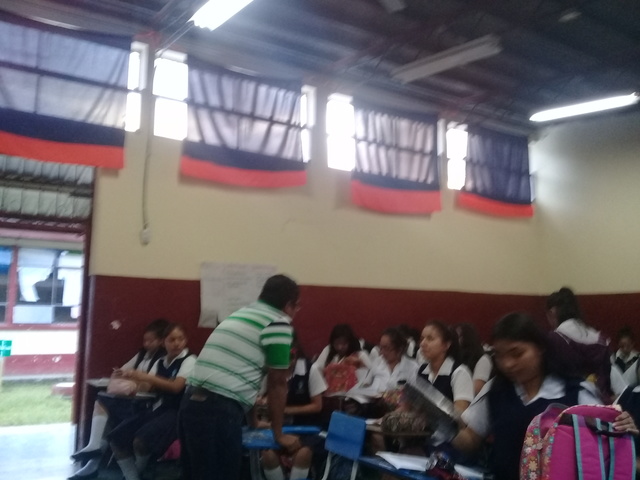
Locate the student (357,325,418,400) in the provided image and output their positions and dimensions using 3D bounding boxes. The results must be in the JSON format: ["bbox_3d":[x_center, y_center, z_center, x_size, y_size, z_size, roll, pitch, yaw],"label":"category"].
[{"bbox_3d":[0.407,1.141,3.978,0.480,1.130,0.700,-6,-10,42],"label":"student"}]

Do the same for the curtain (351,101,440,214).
[{"bbox_3d":[0.977,-0.988,7.088,1.412,1.344,0.100,6,-9,-32],"label":"curtain"}]

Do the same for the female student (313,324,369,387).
[{"bbox_3d":[0.130,1.162,4.151,0.480,1.130,0.700,-3,-8,22],"label":"female student"}]

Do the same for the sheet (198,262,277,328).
[{"bbox_3d":[-0.817,0.558,5.804,0.852,0.638,0.020,6,-9,-32],"label":"sheet"}]

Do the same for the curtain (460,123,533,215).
[{"bbox_3d":[2.497,-0.971,8.075,1.486,1.207,0.100,6,-9,-32],"label":"curtain"}]

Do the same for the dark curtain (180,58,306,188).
[{"bbox_3d":[-0.744,-1.174,5.994,1.418,1.265,0.100,6,-9,-32],"label":"dark curtain"}]

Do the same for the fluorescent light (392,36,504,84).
[{"bbox_3d":[1.190,-1.741,5.576,0.150,0.080,1.277,6,-4,-36],"label":"fluorescent light"}]

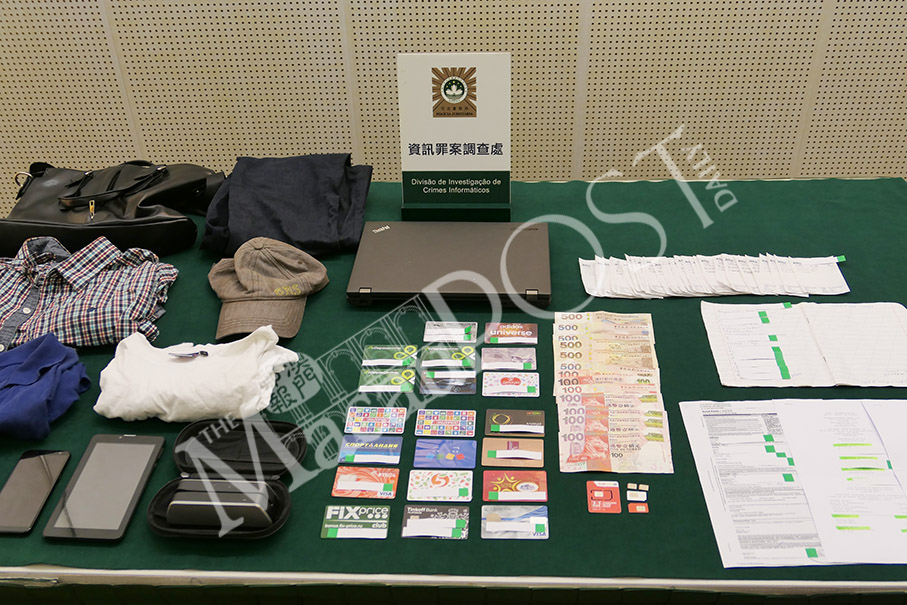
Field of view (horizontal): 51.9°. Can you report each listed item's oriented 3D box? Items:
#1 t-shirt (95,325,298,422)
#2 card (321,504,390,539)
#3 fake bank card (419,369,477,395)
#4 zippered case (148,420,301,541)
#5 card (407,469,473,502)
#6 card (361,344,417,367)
[{"bbox_3d":[-0.385,0.106,1.415,0.285,0.056,0.165,-1,36,1],"label":"t-shirt"},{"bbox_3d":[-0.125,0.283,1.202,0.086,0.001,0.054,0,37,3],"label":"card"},{"bbox_3d":[-0.007,0.122,1.422,0.086,0.001,0.054,0,37,3],"label":"fake bank card"},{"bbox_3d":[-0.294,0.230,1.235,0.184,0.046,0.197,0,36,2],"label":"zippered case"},{"bbox_3d":[-0.017,0.245,1.247,0.086,0.001,0.054,0,37,3],"label":"card"},{"bbox_3d":[-0.100,0.085,1.477,0.086,0.001,0.054,0,37,2],"label":"card"}]

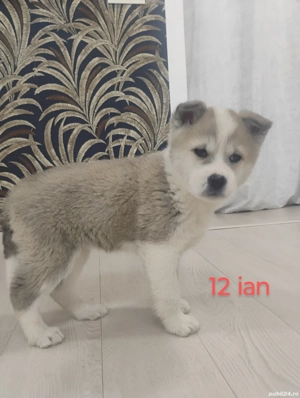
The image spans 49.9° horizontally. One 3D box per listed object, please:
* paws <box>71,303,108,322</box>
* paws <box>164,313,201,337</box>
[{"bbox_3d":[-0.138,0.257,0.751,0.074,0.033,0.051,-2,5,14],"label":"paws"},{"bbox_3d":[0.066,0.249,0.661,0.070,0.040,0.055,-1,5,30],"label":"paws"}]

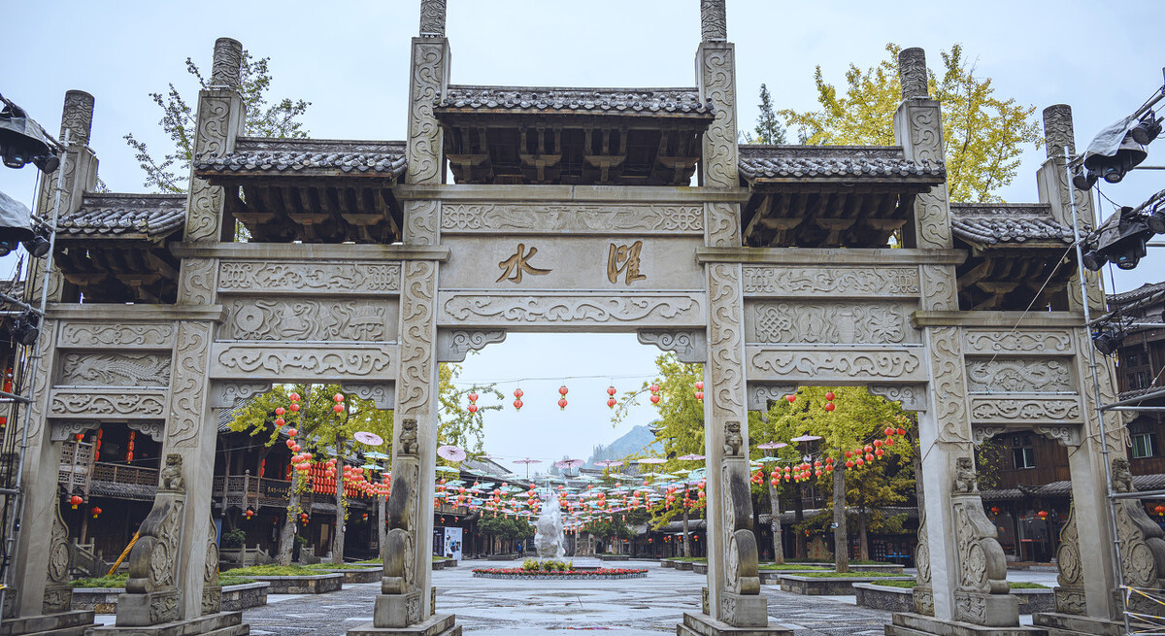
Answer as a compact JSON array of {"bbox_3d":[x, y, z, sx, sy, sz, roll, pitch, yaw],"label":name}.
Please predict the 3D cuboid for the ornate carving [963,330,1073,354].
[{"bbox_3d":[6.431,0.376,13.903,1.648,0.352,0.160,0,-14,-1],"label":"ornate carving"}]

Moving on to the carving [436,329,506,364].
[{"bbox_3d":[-1.623,0.407,13.779,0.998,0.515,0.133,0,-13,-1],"label":"carving"}]

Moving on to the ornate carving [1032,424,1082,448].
[{"bbox_3d":[6.918,1.715,13.689,0.624,0.319,0.160,0,-14,-1],"label":"ornate carving"}]

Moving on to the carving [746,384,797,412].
[{"bbox_3d":[2.775,1.183,13.800,0.742,0.401,0.160,0,-14,-1],"label":"carving"}]

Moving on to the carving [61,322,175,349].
[{"bbox_3d":[-6.728,0.253,13.571,1.515,0.335,0.130,0,-14,-1],"label":"carving"}]

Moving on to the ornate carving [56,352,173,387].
[{"bbox_3d":[-6.772,0.747,13.606,1.501,0.482,0.130,0,-14,-1],"label":"ornate carving"}]

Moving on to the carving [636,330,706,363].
[{"bbox_3d":[1.318,0.419,13.848,1.017,0.494,0.133,0,-13,-1],"label":"carving"}]

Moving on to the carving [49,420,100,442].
[{"bbox_3d":[-7.177,1.609,13.357,0.642,0.295,0.133,0,-13,-1],"label":"carving"}]

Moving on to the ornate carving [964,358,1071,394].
[{"bbox_3d":[6.462,0.847,13.872,1.508,0.493,0.130,0,-14,-1],"label":"ornate carving"}]

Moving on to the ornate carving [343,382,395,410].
[{"bbox_3d":[-3.105,1.159,13.678,0.757,0.398,0.160,0,-14,-1],"label":"ornate carving"}]

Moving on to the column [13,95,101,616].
[{"bbox_3d":[-7.860,0.324,13.831,0.570,7.900,0.600,0,-14,-1],"label":"column"}]

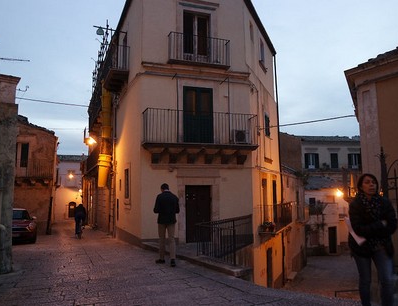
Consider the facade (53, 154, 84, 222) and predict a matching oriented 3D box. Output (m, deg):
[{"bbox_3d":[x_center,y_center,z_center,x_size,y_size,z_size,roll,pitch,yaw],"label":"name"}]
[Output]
[{"bbox_3d":[-18.453,4.954,44.000,5.200,9.400,2.000,2,-6,-22],"label":"facade"}]

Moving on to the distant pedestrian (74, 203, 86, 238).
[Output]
[{"bbox_3d":[-5.797,3.307,14.900,0.580,1.700,0.600,2,-6,-23],"label":"distant pedestrian"}]

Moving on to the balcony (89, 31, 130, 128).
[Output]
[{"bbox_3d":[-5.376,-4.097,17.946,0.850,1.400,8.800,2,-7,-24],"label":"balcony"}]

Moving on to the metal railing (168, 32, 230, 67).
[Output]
[{"bbox_3d":[0.003,-3.822,11.683,2.399,1.060,0.420,1,-6,-16],"label":"metal railing"}]

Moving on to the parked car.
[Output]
[{"bbox_3d":[-8.407,3.257,14.036,1.730,1.480,3.950,3,-7,-27],"label":"parked car"}]

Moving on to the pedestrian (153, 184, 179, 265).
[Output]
[{"bbox_3d":[-0.700,1.551,6.600,0.560,1.740,0.360,1,-6,-10],"label":"pedestrian"}]

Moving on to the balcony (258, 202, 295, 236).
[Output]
[{"bbox_3d":[3.777,2.939,14.538,0.750,1.130,4.960,-3,-7,25],"label":"balcony"}]

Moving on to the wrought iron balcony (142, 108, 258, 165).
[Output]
[{"bbox_3d":[0.071,-0.515,11.175,4.262,1.801,0.760,1,-6,-16],"label":"wrought iron balcony"}]

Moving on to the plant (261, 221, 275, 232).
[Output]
[{"bbox_3d":[2.824,3.020,12.486,0.600,0.500,0.320,-3,-7,25],"label":"plant"}]

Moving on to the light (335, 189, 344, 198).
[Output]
[{"bbox_3d":[10.317,2.974,22.500,0.500,0.680,0.500,-2,-6,20],"label":"light"}]

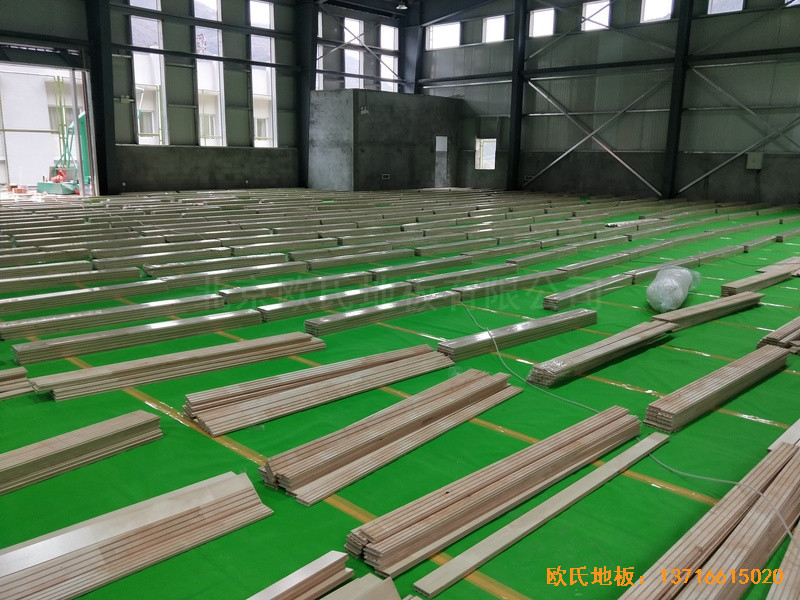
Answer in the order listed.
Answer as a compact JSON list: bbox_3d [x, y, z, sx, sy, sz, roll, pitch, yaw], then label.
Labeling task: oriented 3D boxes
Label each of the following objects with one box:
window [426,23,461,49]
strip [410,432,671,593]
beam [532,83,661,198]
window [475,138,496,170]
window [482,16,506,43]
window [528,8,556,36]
[{"bbox_3d":[1.769,-10.812,23.746,1.677,0.863,0.120,15,20,42],"label":"window"},{"bbox_3d":[0.759,0.883,2.592,1.802,0.020,0.068,-11,19,-40],"label":"strip"},{"bbox_3d":[6.530,-5.642,19.732,5.241,3.818,0.150,15,20,42],"label":"beam"},{"bbox_3d":[3.442,-5.875,23.314,0.920,1.234,0.120,15,20,42],"label":"window"},{"bbox_3d":[3.599,-10.313,22.052,0.968,0.784,0.120,15,20,42],"label":"window"},{"bbox_3d":[5.089,-9.916,20.672,0.994,0.779,0.120,15,20,42],"label":"window"}]

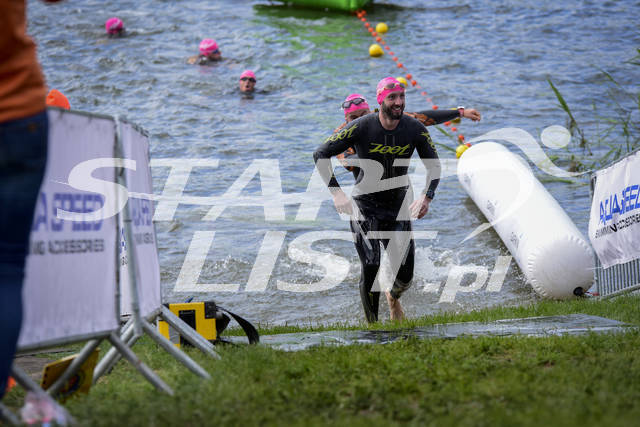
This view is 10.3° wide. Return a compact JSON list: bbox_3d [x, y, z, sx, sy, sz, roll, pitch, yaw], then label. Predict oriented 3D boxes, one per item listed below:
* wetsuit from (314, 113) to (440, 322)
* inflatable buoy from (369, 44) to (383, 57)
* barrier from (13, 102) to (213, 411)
[{"bbox_3d":[0.365,0.032,22.600,0.810,1.410,0.580,-1,11,-7],"label":"wetsuit"},{"bbox_3d":[0.623,-1.820,39.800,0.155,0.150,0.155,0,8,0],"label":"inflatable buoy"},{"bbox_3d":[-0.870,0.165,14.500,0.650,1.100,5.400,0,0,2],"label":"barrier"}]

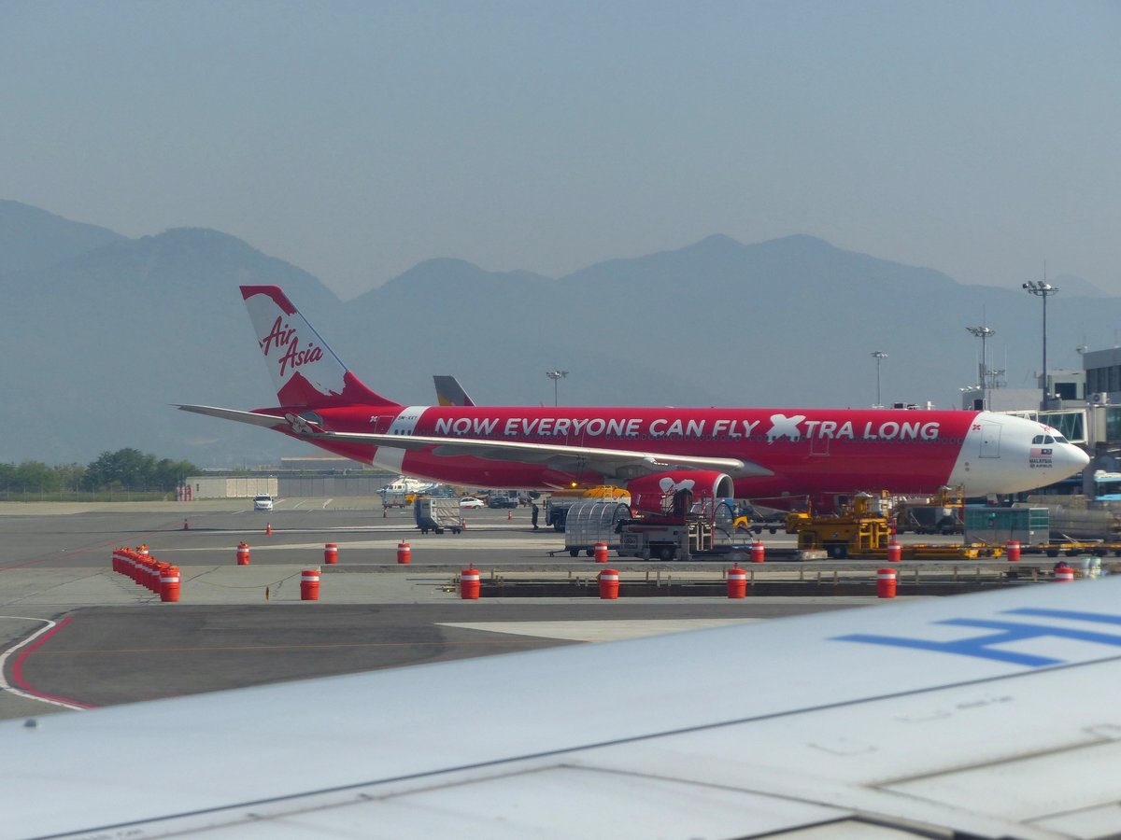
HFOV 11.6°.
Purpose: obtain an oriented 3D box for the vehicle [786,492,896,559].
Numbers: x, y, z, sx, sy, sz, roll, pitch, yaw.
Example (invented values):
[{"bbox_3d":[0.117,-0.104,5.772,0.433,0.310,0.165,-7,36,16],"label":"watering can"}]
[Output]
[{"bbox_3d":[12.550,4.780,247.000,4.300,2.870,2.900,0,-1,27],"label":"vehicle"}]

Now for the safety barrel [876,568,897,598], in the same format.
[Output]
[{"bbox_3d":[9.310,4.660,157.000,0.540,0.835,0.540,0,-1,0],"label":"safety barrel"}]

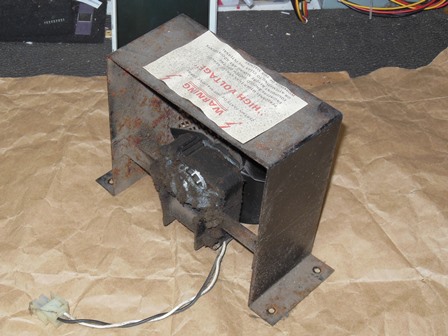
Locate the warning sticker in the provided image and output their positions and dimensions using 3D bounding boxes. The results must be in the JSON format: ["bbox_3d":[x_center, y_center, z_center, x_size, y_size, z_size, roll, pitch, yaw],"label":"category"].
[{"bbox_3d":[0.001,-0.059,0.448,0.064,0.003,0.103,-33,57,-30],"label":"warning sticker"}]

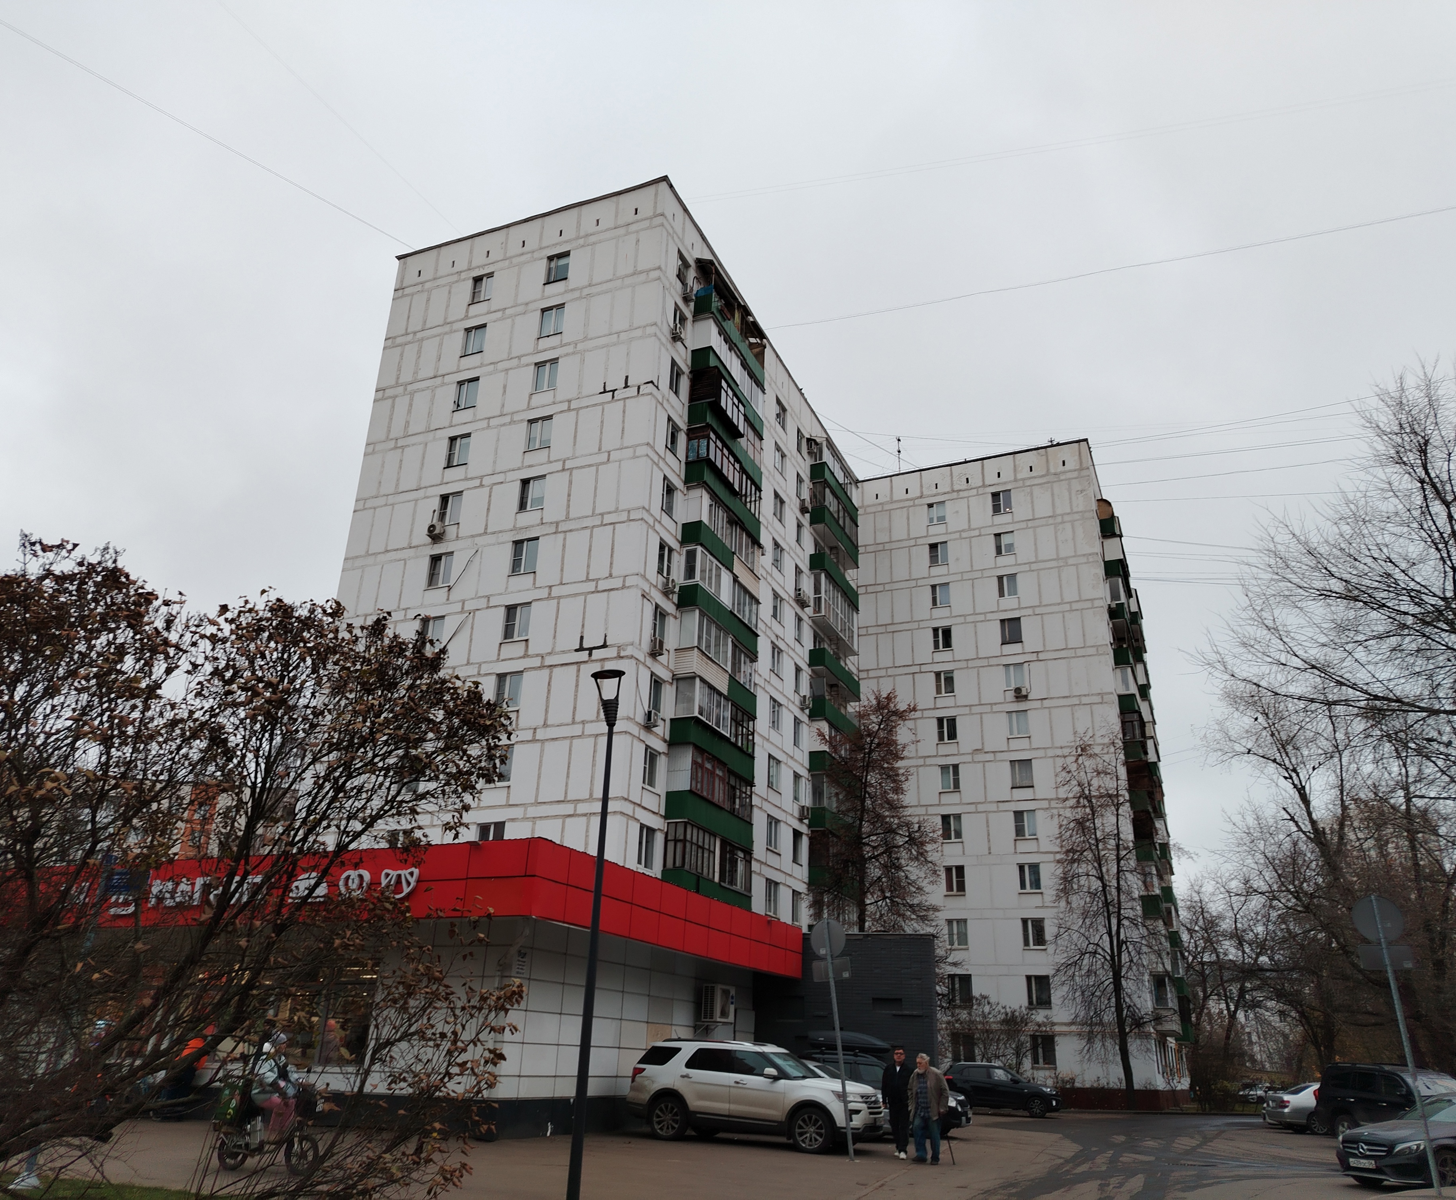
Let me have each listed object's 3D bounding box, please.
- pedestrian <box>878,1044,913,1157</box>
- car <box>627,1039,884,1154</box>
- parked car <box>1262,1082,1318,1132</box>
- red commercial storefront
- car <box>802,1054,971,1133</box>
[{"bbox_3d":[2.936,8.741,19.308,0.550,1.760,0.360,-1,-23,6],"label":"pedestrian"},{"bbox_3d":[0.496,9.337,20.979,5.030,1.790,2.000,-10,-25,25],"label":"car"},{"bbox_3d":[19.618,16.159,35.224,4.650,1.460,1.780,0,-23,4],"label":"parked car"},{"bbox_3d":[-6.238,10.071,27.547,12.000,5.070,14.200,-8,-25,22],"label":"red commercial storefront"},{"bbox_3d":[3.661,11.854,26.632,4.420,1.690,1.810,-9,-25,23],"label":"car"}]

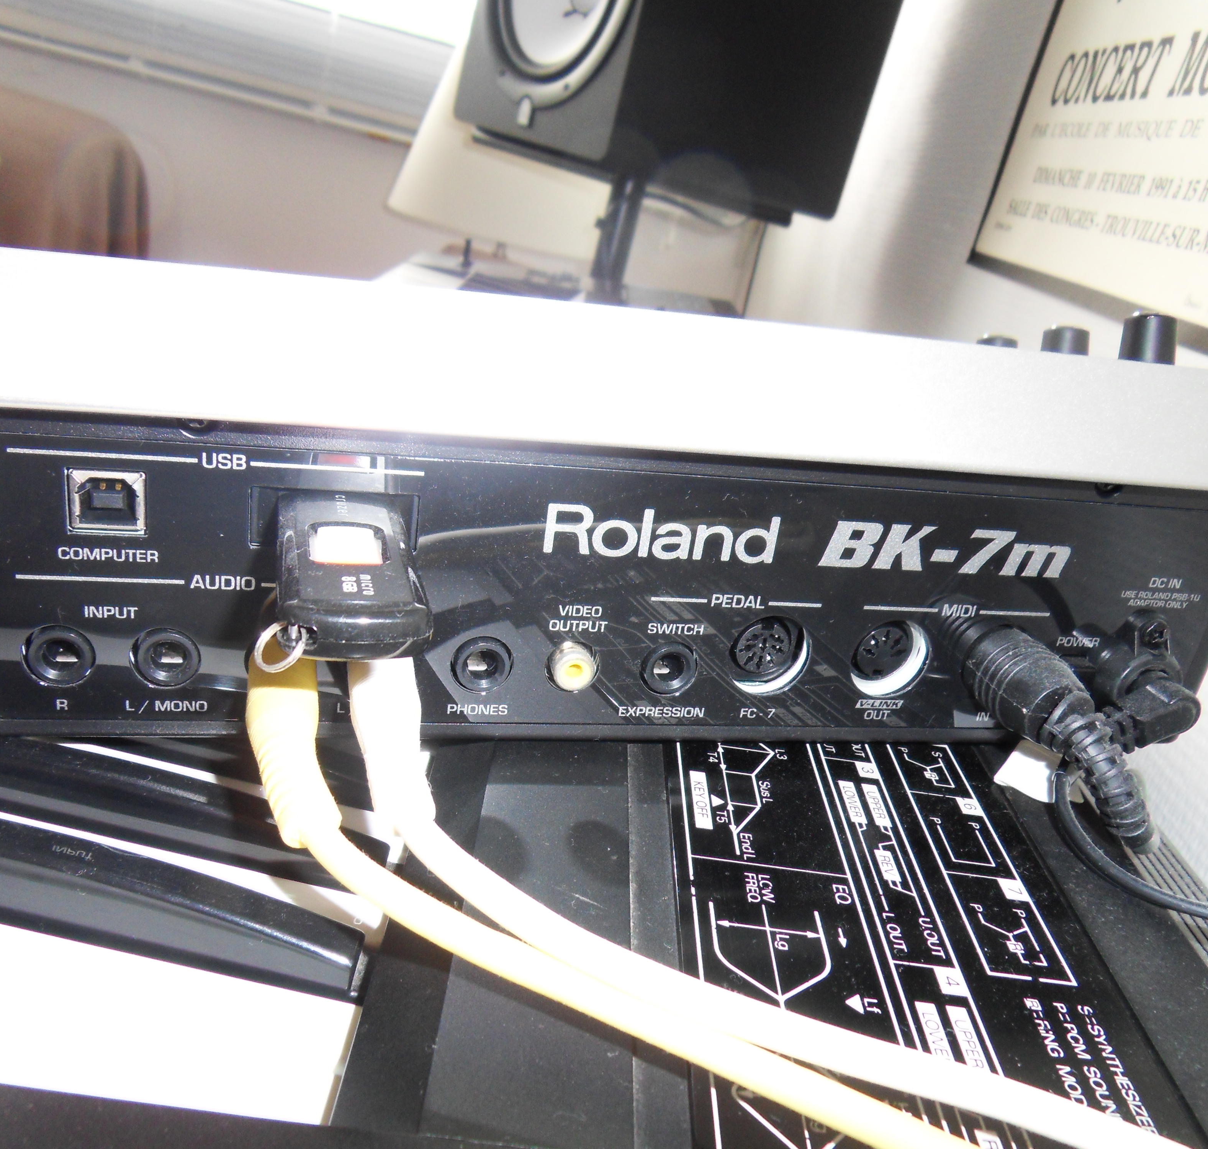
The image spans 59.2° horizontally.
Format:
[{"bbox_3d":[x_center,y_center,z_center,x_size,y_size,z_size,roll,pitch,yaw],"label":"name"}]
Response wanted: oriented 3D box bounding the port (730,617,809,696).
[{"bbox_3d":[0.034,0.016,0.224,0.018,0.018,0.009,2,20,-13],"label":"port"}]

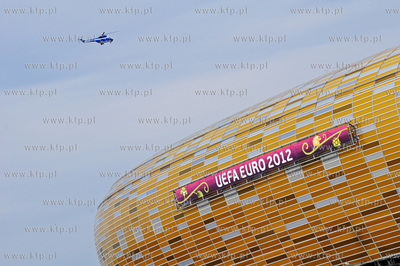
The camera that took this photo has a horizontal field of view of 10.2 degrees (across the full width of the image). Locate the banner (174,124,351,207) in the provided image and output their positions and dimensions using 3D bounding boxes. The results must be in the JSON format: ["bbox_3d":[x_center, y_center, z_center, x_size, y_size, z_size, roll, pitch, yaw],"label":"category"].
[{"bbox_3d":[11.050,6.670,432.240,45.500,3.300,2.200,-22,-10,40],"label":"banner"}]

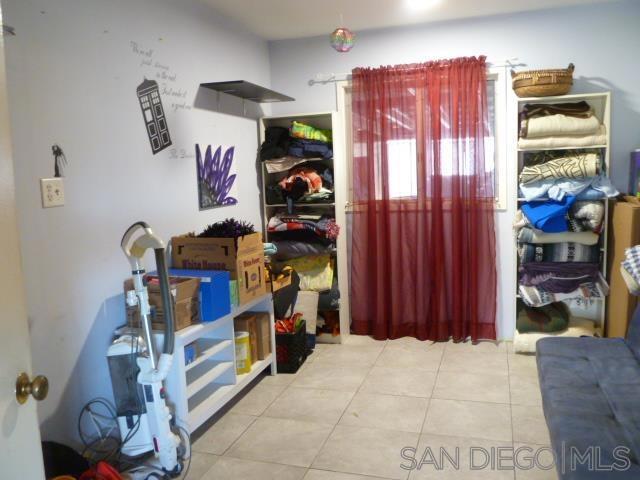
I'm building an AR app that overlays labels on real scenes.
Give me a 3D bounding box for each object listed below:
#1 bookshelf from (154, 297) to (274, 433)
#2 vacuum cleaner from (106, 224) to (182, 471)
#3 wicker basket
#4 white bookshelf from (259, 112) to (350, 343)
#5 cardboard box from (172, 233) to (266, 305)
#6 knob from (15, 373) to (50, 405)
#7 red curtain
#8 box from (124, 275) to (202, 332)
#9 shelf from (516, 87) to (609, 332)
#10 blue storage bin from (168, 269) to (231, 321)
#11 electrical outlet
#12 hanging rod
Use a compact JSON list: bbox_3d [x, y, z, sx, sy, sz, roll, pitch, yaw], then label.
[{"bbox_3d":[-0.654,0.690,3.019,0.345,0.600,1.100,-1,6,18],"label":"bookshelf"},{"bbox_3d":[-0.784,0.491,2.263,0.320,1.139,0.280,-5,7,-22],"label":"vacuum cleaner"},{"bbox_3d":[1.519,-1.078,3.548,0.390,0.190,0.290,-1,6,18],"label":"wicker basket"},{"bbox_3d":[-0.111,-0.084,4.265,0.605,1.806,0.297,0,6,18],"label":"white bookshelf"},{"bbox_3d":[-0.602,0.170,3.216,0.410,0.390,0.365,-1,6,18],"label":"cardboard box"},{"bbox_3d":[-0.558,0.290,1.010,0.057,0.061,0.061,-3,6,-5],"label":"knob"},{"bbox_3d":[0.773,-0.265,4.001,1.090,2.130,0.120,-1,6,18],"label":"red curtain"},{"bbox_3d":[-0.797,0.323,2.615,0.300,0.230,0.200,-1,6,18],"label":"box"},{"bbox_3d":[1.702,-0.091,3.704,0.573,1.800,0.297,0,6,18],"label":"shelf"},{"bbox_3d":[-0.707,0.304,2.843,0.378,0.242,0.208,0,6,21],"label":"blue storage bin"},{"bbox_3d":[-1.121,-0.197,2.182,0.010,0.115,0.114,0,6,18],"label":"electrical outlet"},{"bbox_3d":[0.696,-1.268,3.965,1.650,0.050,0.080,0,6,18],"label":"hanging rod"}]

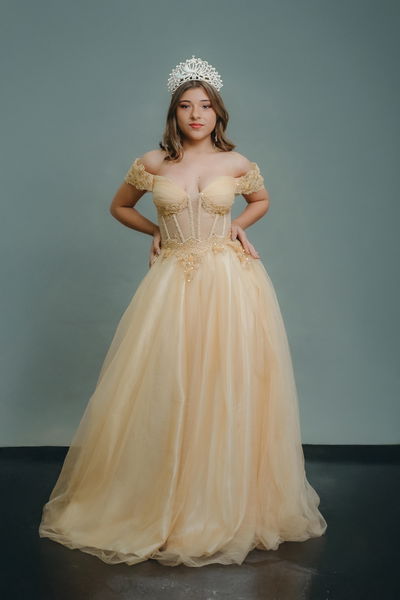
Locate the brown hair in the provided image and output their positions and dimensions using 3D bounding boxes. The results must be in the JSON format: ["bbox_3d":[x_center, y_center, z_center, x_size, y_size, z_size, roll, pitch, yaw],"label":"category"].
[{"bbox_3d":[-0.008,-0.607,2.980,0.260,0.275,0.220,0,-1,0],"label":"brown hair"}]

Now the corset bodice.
[{"bbox_3d":[-0.019,-0.336,2.980,0.470,0.300,0.250,0,-1,0],"label":"corset bodice"}]

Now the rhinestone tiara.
[{"bbox_3d":[-0.018,-0.749,2.940,0.182,0.120,0.100,0,-1,0],"label":"rhinestone tiara"}]

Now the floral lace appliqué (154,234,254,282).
[{"bbox_3d":[0.015,-0.138,2.930,0.330,0.160,0.180,0,-1,0],"label":"floral lace appliqué"}]

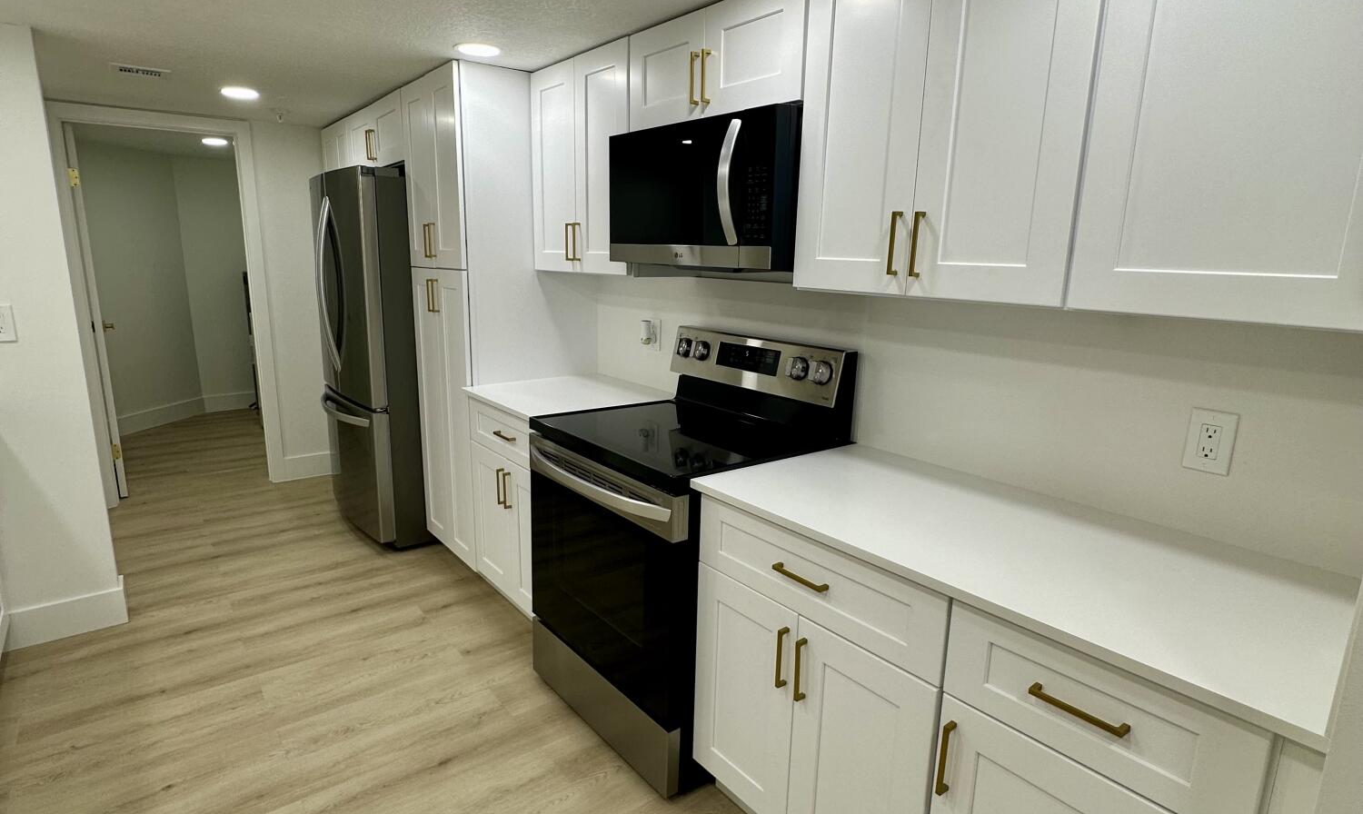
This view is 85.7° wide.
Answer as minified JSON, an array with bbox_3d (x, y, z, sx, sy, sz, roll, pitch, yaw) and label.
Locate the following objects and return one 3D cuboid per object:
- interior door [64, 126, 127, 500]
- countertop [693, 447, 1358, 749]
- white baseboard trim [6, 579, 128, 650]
[{"bbox_3d":[-3.386,-0.530,4.277,0.036,2.016,0.740,-8,15,-37],"label":"interior door"},{"bbox_3d":[0.649,0.264,1.538,0.637,0.023,1.217,-8,15,-37],"label":"countertop"},{"bbox_3d":[-2.334,0.799,2.788,0.363,0.143,0.020,-9,15,-37],"label":"white baseboard trim"}]

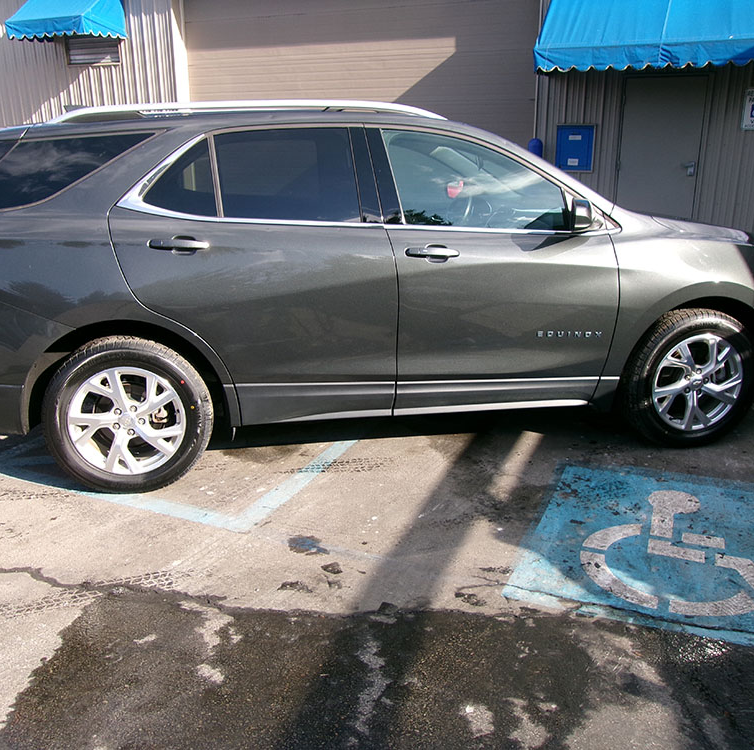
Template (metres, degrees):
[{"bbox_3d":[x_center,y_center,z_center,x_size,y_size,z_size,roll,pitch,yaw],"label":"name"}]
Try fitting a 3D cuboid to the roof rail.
[{"bbox_3d":[-0.518,-1.145,3.391,1.700,0.091,0.070,-4,19,-9],"label":"roof rail"}]

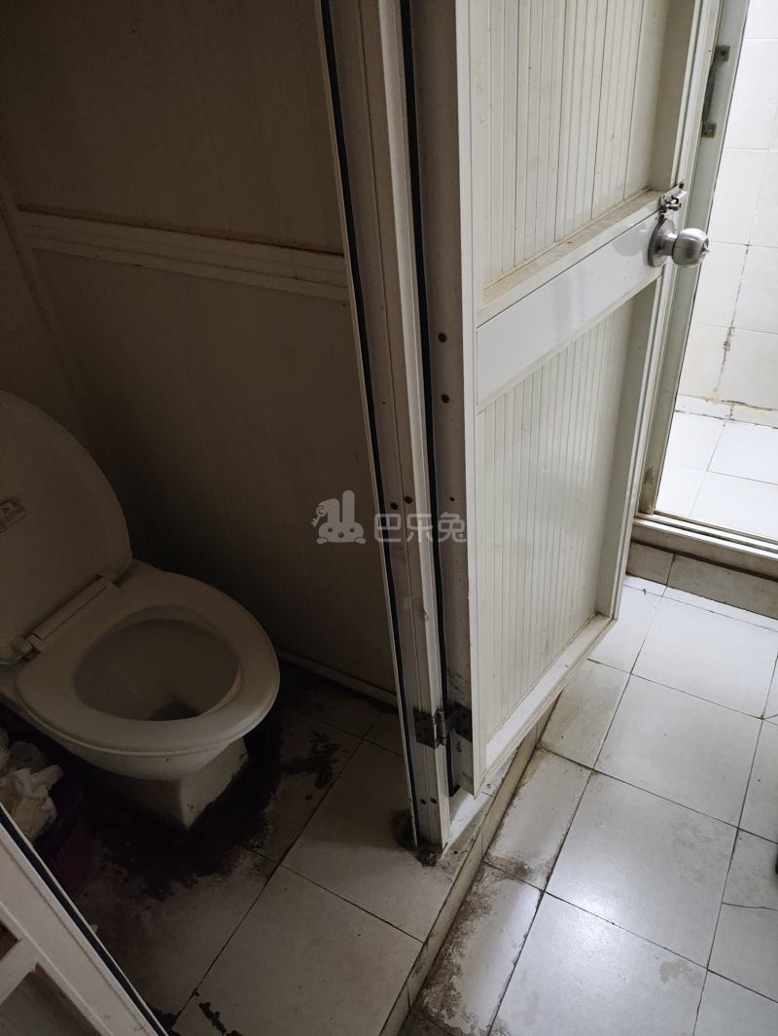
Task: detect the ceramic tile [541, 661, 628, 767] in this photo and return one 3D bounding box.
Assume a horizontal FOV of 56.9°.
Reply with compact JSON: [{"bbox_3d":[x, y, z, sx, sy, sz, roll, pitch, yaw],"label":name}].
[{"bbox_3d":[0.477,0.465,1.742,0.135,0.010,0.300,16,43,26],"label":"ceramic tile"}]

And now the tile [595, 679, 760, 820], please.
[{"bbox_3d":[0.665,0.519,1.647,0.300,0.010,0.300,16,43,26],"label":"tile"}]

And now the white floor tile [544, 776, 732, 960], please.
[{"bbox_3d":[0.515,0.689,1.450,0.300,0.010,0.300,16,43,26],"label":"white floor tile"}]

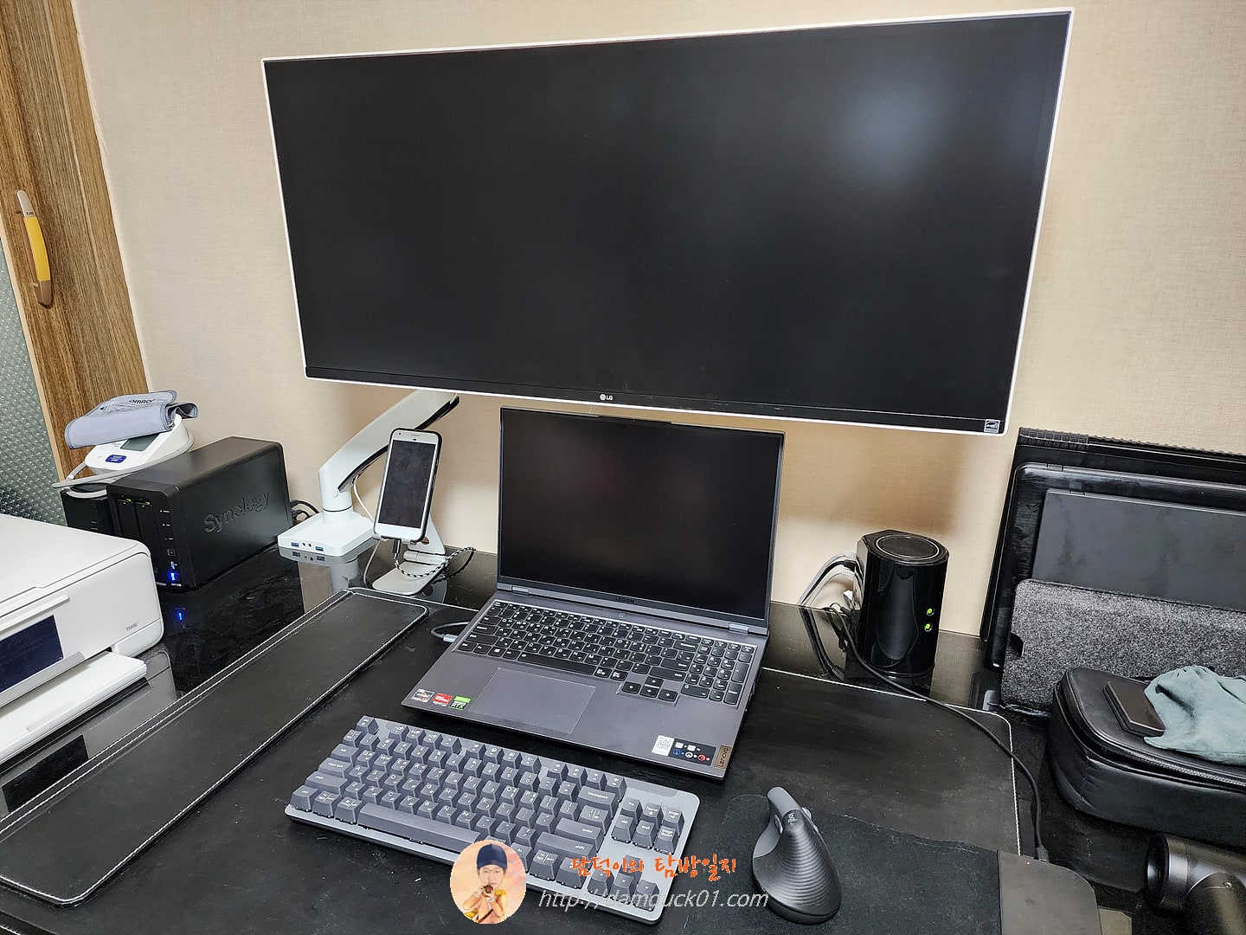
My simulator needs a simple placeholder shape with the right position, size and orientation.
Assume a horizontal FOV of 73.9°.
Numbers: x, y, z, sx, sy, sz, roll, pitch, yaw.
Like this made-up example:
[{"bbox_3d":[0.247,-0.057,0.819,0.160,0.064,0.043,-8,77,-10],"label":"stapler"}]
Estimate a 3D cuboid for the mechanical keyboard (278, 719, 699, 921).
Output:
[{"bbox_3d":[-0.120,0.303,0.750,0.357,0.036,0.127,6,20,19],"label":"mechanical keyboard"}]

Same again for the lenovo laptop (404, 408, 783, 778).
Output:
[{"bbox_3d":[-0.029,0.116,0.919,0.356,0.278,0.268,6,20,19],"label":"lenovo laptop"}]

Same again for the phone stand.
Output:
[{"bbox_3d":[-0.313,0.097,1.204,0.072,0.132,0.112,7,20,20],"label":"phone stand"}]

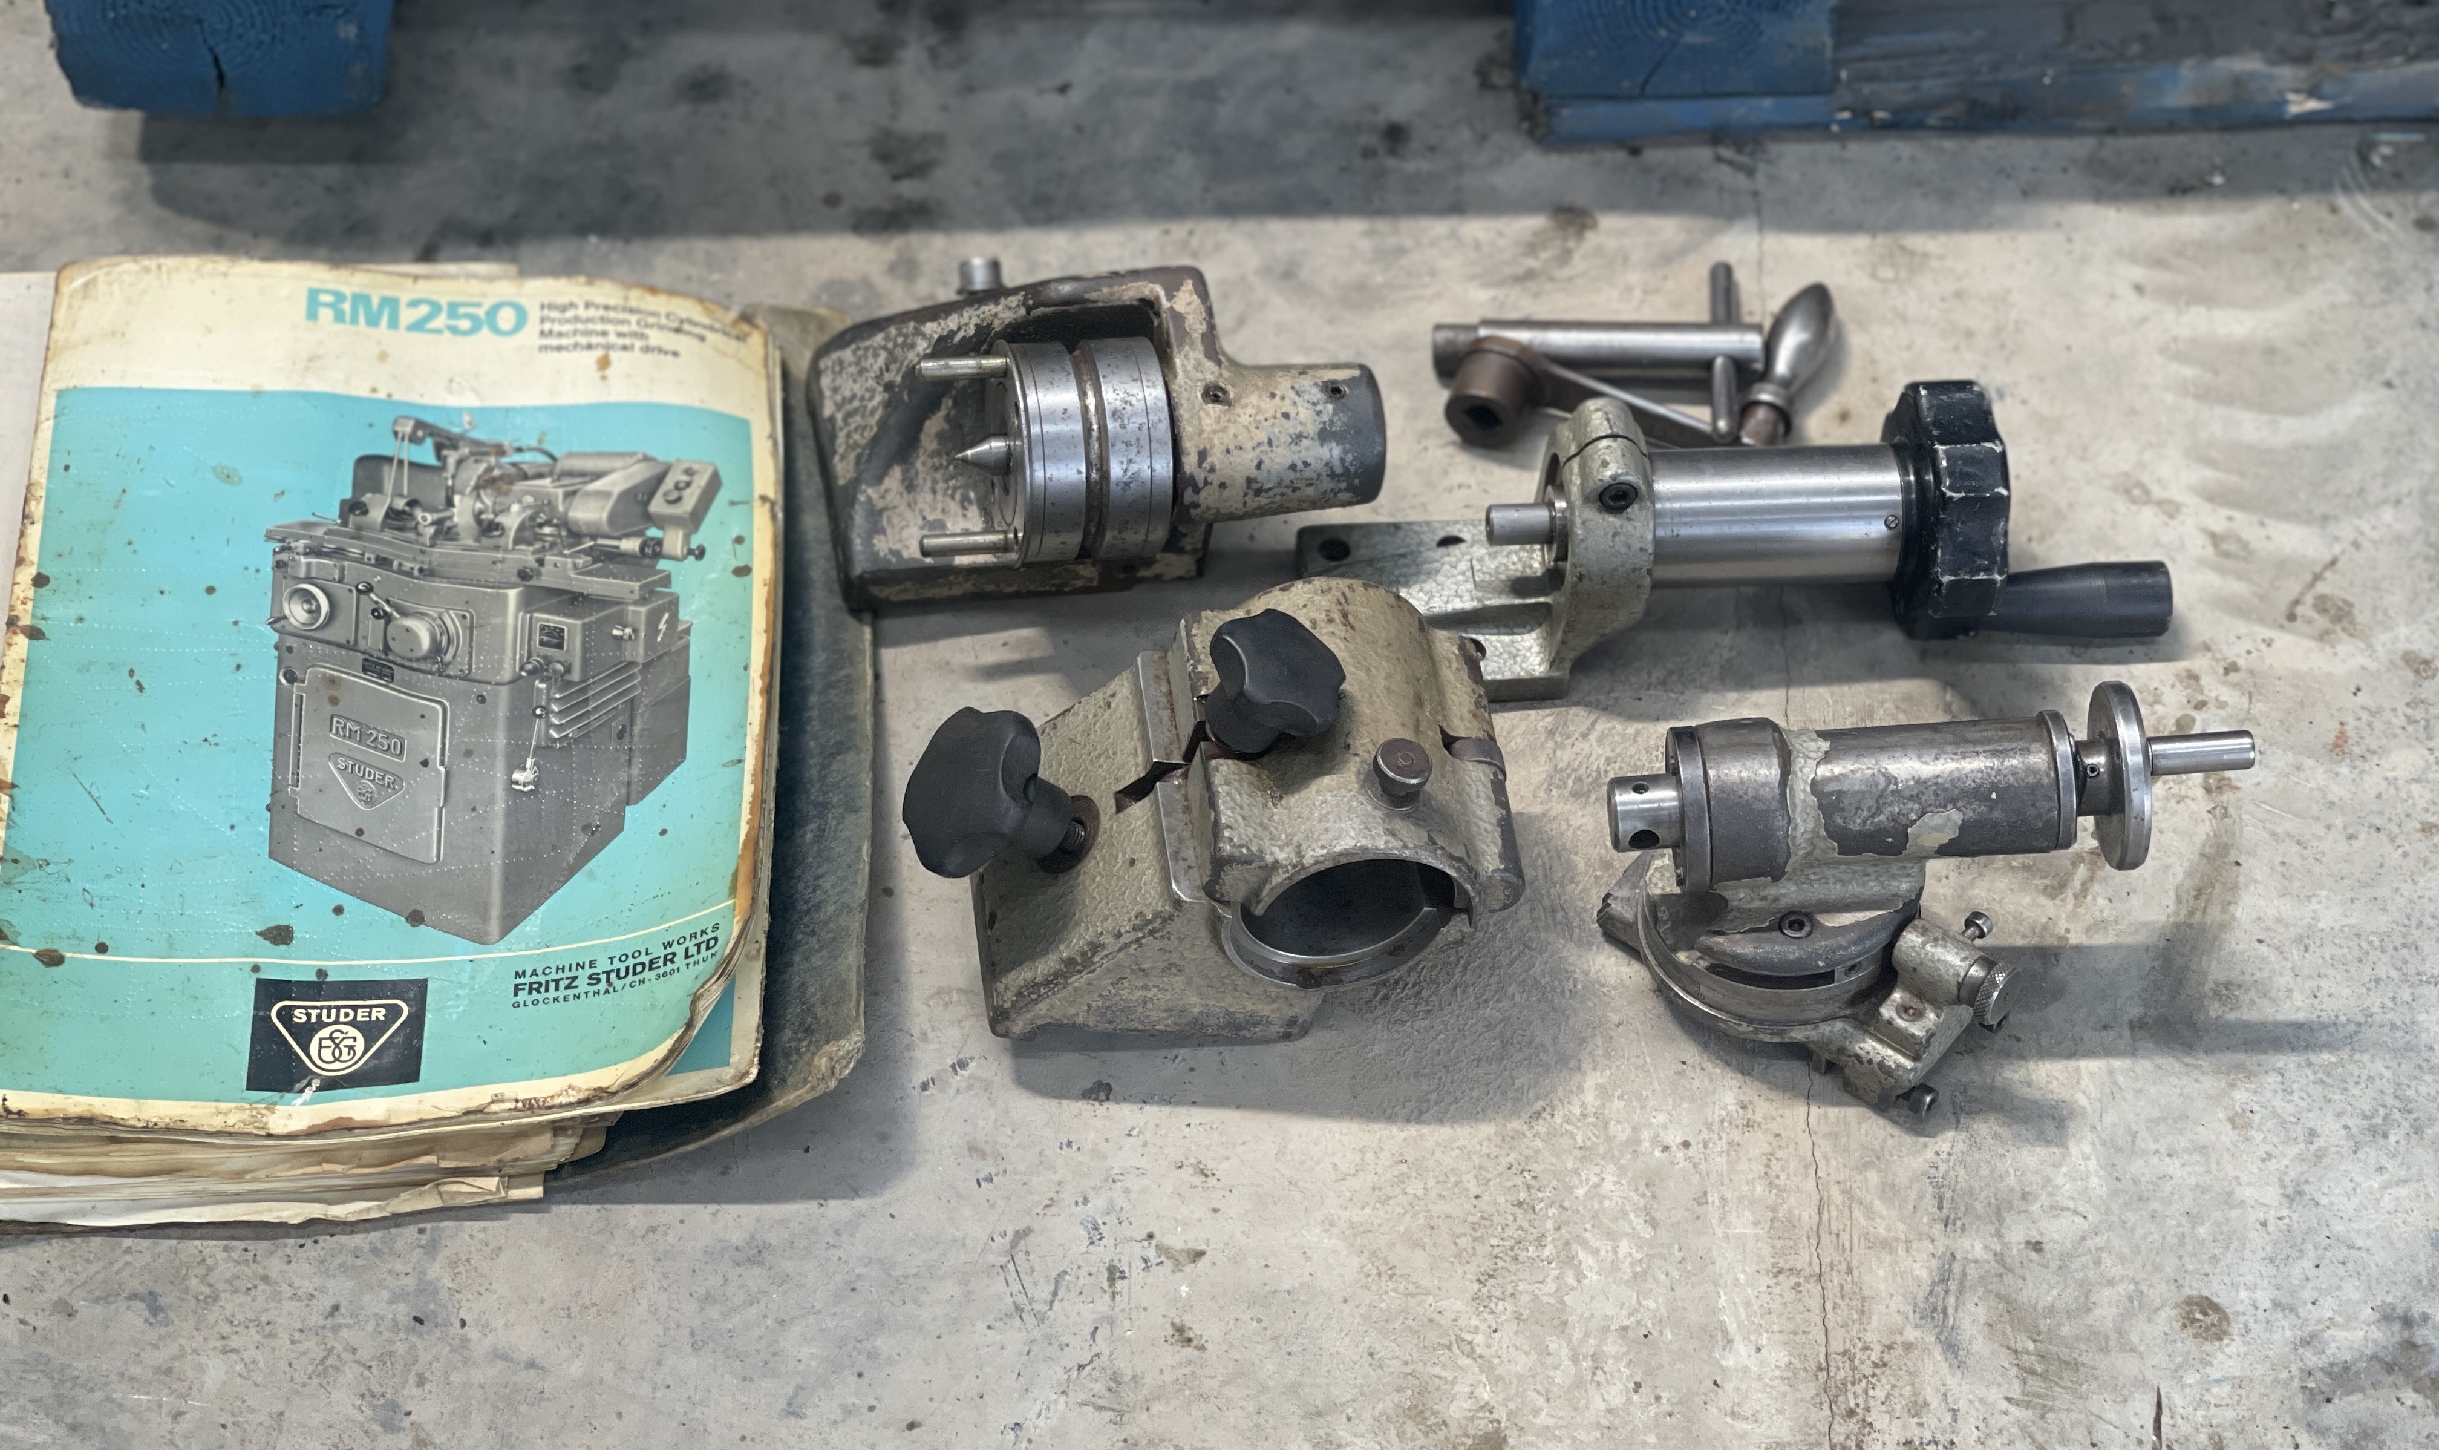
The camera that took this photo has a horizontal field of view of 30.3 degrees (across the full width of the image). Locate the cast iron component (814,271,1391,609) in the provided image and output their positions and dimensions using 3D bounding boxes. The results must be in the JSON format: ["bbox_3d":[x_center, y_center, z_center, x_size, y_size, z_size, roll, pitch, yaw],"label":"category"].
[{"bbox_3d":[-0.034,-0.087,1.318,0.167,0.067,0.070,-4,51,-3],"label":"cast iron component"}]

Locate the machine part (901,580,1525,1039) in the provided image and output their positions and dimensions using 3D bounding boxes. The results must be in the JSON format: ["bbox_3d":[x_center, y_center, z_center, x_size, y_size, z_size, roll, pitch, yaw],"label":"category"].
[{"bbox_3d":[-0.004,0.016,1.211,0.161,0.103,0.098,-5,51,-4],"label":"machine part"}]

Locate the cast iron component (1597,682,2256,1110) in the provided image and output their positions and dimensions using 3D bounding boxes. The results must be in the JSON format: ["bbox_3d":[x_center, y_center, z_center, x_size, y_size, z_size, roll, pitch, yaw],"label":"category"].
[{"bbox_3d":[0.193,0.039,1.203,0.176,0.087,0.099,-6,51,-5],"label":"cast iron component"}]

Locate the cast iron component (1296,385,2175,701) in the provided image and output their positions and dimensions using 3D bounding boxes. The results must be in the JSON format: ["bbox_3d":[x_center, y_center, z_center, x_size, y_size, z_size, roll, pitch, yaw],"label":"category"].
[{"bbox_3d":[0.145,-0.059,1.286,0.246,0.081,0.077,-2,51,-1],"label":"cast iron component"}]

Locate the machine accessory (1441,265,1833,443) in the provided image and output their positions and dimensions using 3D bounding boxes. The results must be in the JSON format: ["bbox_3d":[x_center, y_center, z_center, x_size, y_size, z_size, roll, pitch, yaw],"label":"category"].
[{"bbox_3d":[0.127,-0.119,1.367,0.125,0.031,0.073,0,51,0],"label":"machine accessory"}]

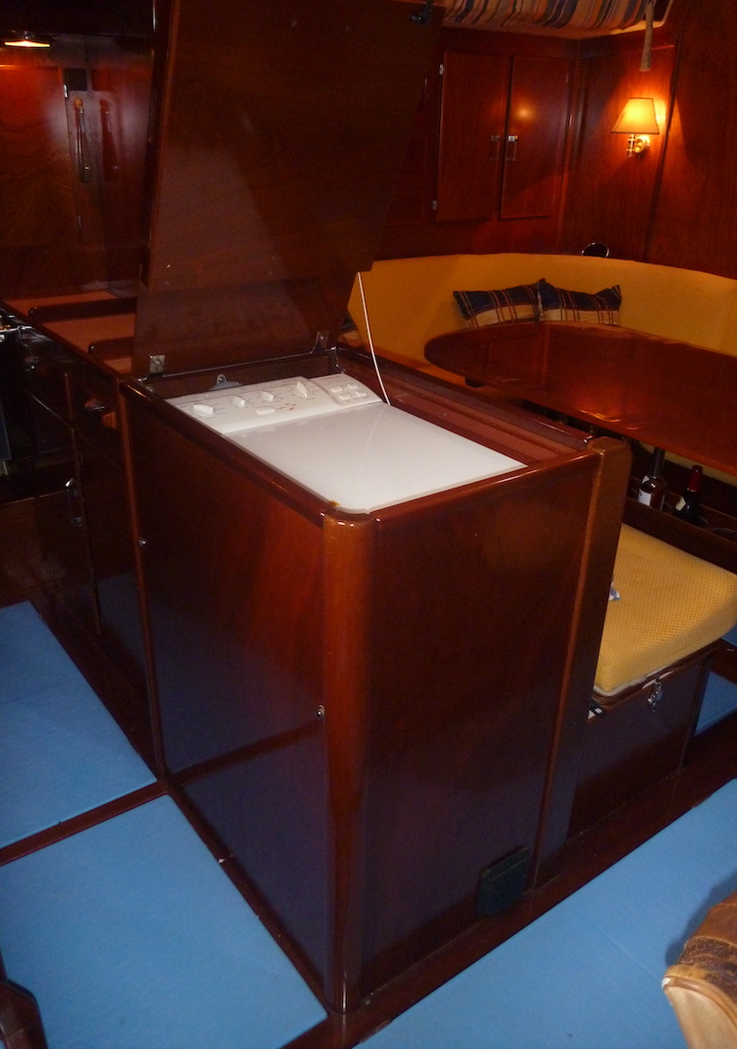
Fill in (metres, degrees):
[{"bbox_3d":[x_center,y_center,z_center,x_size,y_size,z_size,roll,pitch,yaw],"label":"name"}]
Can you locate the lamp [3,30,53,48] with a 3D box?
[{"bbox_3d":[-0.863,-1.228,2.150,0.120,0.045,0.120,-17,32,-33],"label":"lamp"}]

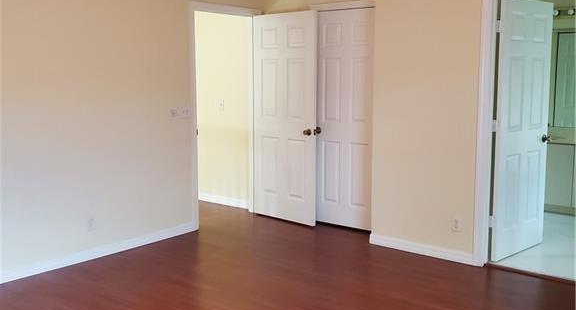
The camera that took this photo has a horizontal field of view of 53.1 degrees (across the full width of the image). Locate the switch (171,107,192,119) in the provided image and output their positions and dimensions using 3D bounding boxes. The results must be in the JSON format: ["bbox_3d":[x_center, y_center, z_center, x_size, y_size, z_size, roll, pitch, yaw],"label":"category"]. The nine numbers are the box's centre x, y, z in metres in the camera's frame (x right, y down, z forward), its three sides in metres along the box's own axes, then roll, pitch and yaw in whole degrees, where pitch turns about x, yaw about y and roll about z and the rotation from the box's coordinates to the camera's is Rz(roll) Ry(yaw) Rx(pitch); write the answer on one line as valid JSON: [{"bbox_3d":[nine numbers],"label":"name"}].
[{"bbox_3d":[-0.961,-0.378,5.239,0.020,0.115,0.240,7,10,40],"label":"switch"}]

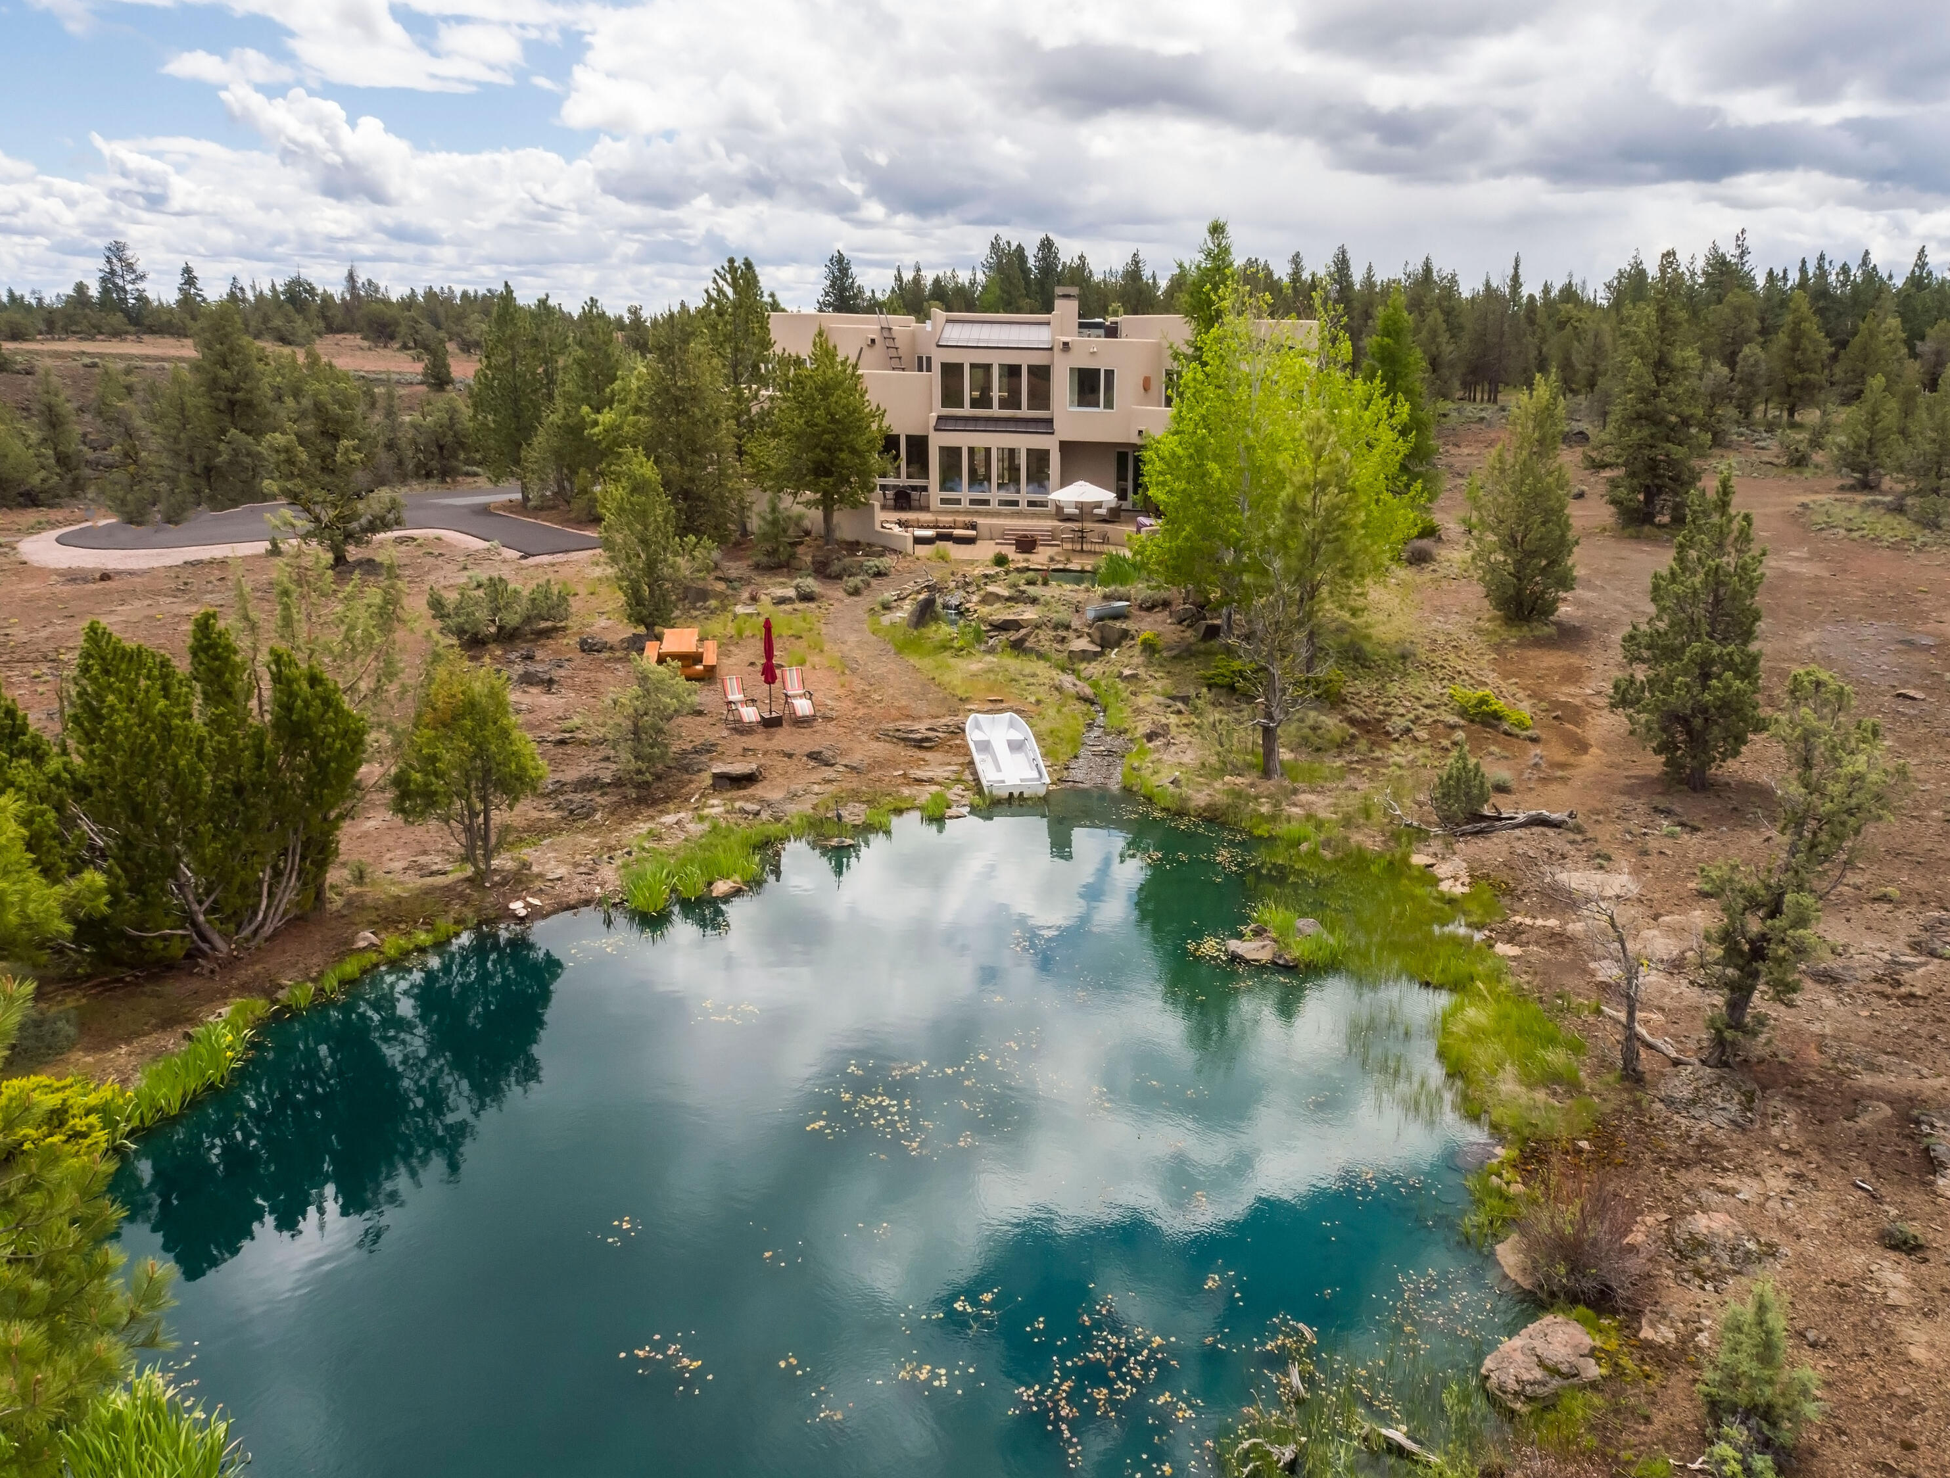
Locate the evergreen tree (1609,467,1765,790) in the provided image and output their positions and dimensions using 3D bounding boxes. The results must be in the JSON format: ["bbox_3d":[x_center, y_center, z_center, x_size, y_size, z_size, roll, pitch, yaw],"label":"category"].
[{"bbox_3d":[14.073,-1.985,25.714,2.810,6.150,2.810,0,17,0],"label":"evergreen tree"}]

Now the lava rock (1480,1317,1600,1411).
[{"bbox_3d":[5.461,5.911,13.135,1.030,0.520,0.780,0,17,0],"label":"lava rock"}]

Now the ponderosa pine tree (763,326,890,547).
[{"bbox_3d":[-5.110,-10.401,46.968,4.342,7.158,4.342,0,17,0],"label":"ponderosa pine tree"}]

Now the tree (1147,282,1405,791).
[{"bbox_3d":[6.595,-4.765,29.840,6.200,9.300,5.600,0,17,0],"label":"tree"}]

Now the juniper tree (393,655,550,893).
[{"bbox_3d":[-8.705,0.568,23.433,2.668,4.155,2.668,0,17,0],"label":"juniper tree"}]

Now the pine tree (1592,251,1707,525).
[{"bbox_3d":[25.235,-12.669,49.720,4.260,9.500,4.260,0,17,0],"label":"pine tree"}]

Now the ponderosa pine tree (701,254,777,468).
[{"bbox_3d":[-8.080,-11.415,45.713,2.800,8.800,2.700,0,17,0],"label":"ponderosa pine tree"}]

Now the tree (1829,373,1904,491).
[{"bbox_3d":[38.902,-13.199,58.819,3.450,4.870,3.450,0,17,0],"label":"tree"}]

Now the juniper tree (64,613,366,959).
[{"bbox_3d":[-11.608,0.697,20.864,4.610,5.350,4.100,0,17,0],"label":"juniper tree"}]

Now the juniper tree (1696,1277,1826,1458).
[{"bbox_3d":[6.325,4.922,10.891,1.020,1.430,1.000,0,17,0],"label":"juniper tree"}]

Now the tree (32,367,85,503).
[{"bbox_3d":[-37.819,-12.611,56.378,2.225,5.228,2.225,0,17,0],"label":"tree"}]

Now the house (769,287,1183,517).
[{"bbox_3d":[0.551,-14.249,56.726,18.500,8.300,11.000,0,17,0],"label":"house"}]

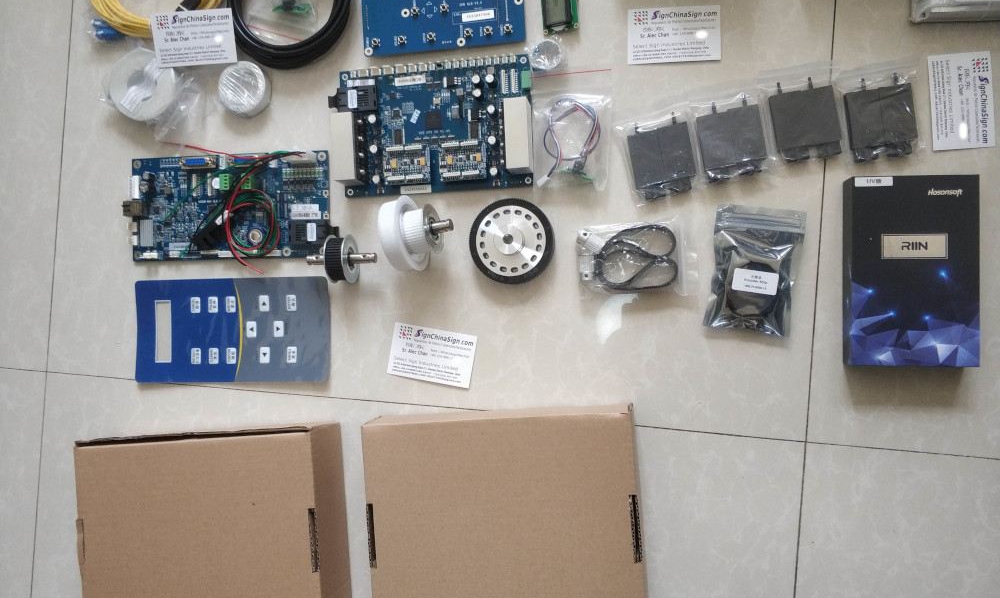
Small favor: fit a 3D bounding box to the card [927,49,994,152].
[{"bbox_3d":[0.430,-0.184,0.727,0.054,0.001,0.090,-3,89,9],"label":"card"}]

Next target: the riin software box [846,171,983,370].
[{"bbox_3d":[0.377,-0.025,0.716,0.107,0.029,0.172,0,89,9],"label":"riin software box"}]

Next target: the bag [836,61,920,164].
[{"bbox_3d":[0.352,-0.173,0.725,0.065,0.014,0.084,-7,88,9],"label":"bag"}]

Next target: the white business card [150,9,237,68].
[{"bbox_3d":[-0.317,-0.270,0.809,0.089,0.001,0.053,-1,104,9],"label":"white business card"}]

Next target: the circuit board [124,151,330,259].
[{"bbox_3d":[-0.295,-0.098,0.831,0.236,0.022,0.112,-1,89,9],"label":"circuit board"}]

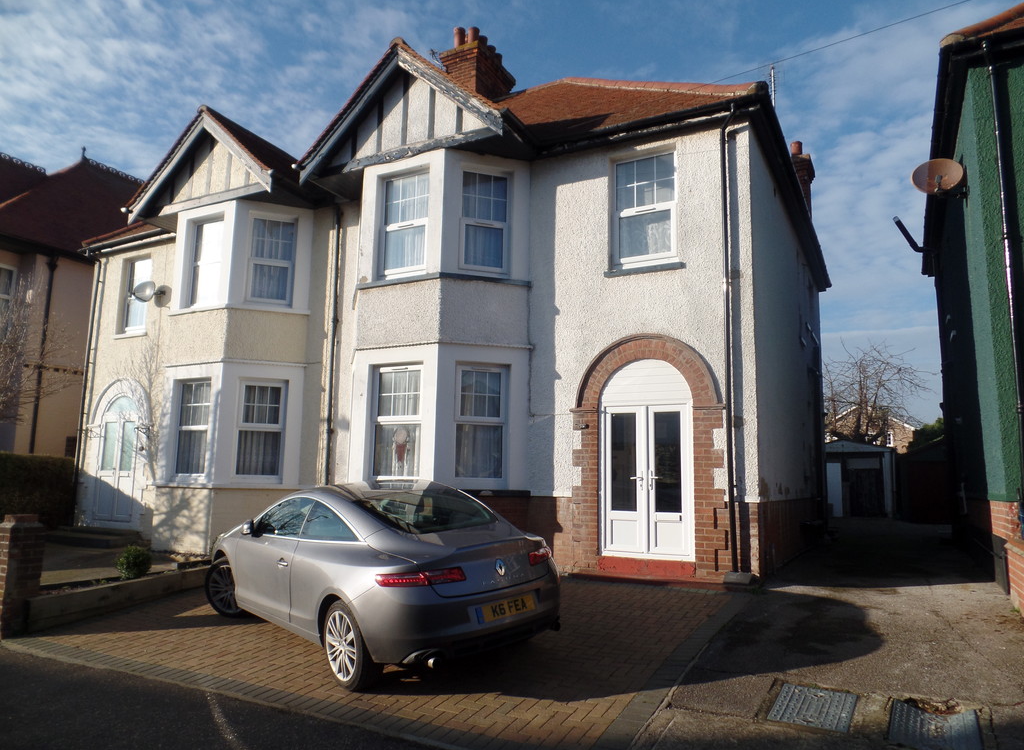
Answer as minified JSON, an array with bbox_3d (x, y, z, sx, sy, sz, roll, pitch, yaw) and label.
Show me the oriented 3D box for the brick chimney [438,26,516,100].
[{"bbox_3d":[-0.819,-6.995,16.276,1.076,2.081,1.675,-3,-10,29],"label":"brick chimney"}]

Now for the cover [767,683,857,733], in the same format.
[{"bbox_3d":[1.949,2.139,4.391,0.455,0.040,0.610,-3,-4,29],"label":"cover"}]

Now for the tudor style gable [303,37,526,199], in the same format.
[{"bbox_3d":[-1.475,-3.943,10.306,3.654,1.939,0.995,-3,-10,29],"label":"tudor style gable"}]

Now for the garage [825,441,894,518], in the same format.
[{"bbox_3d":[11.579,3.569,23.265,2.650,2.410,5.000,-3,-10,29],"label":"garage"}]

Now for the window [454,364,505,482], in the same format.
[{"bbox_3d":[-0.396,0.625,8.877,0.750,1.540,0.140,4,-8,-20],"label":"window"}]

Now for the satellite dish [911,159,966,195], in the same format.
[{"bbox_3d":[5.001,-2.273,7.986,0.620,0.530,0.320,-7,-29,43],"label":"satellite dish"}]

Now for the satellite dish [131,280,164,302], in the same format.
[{"bbox_3d":[-7.093,-1.629,13.162,0.440,0.440,0.440,-2,-8,21],"label":"satellite dish"}]

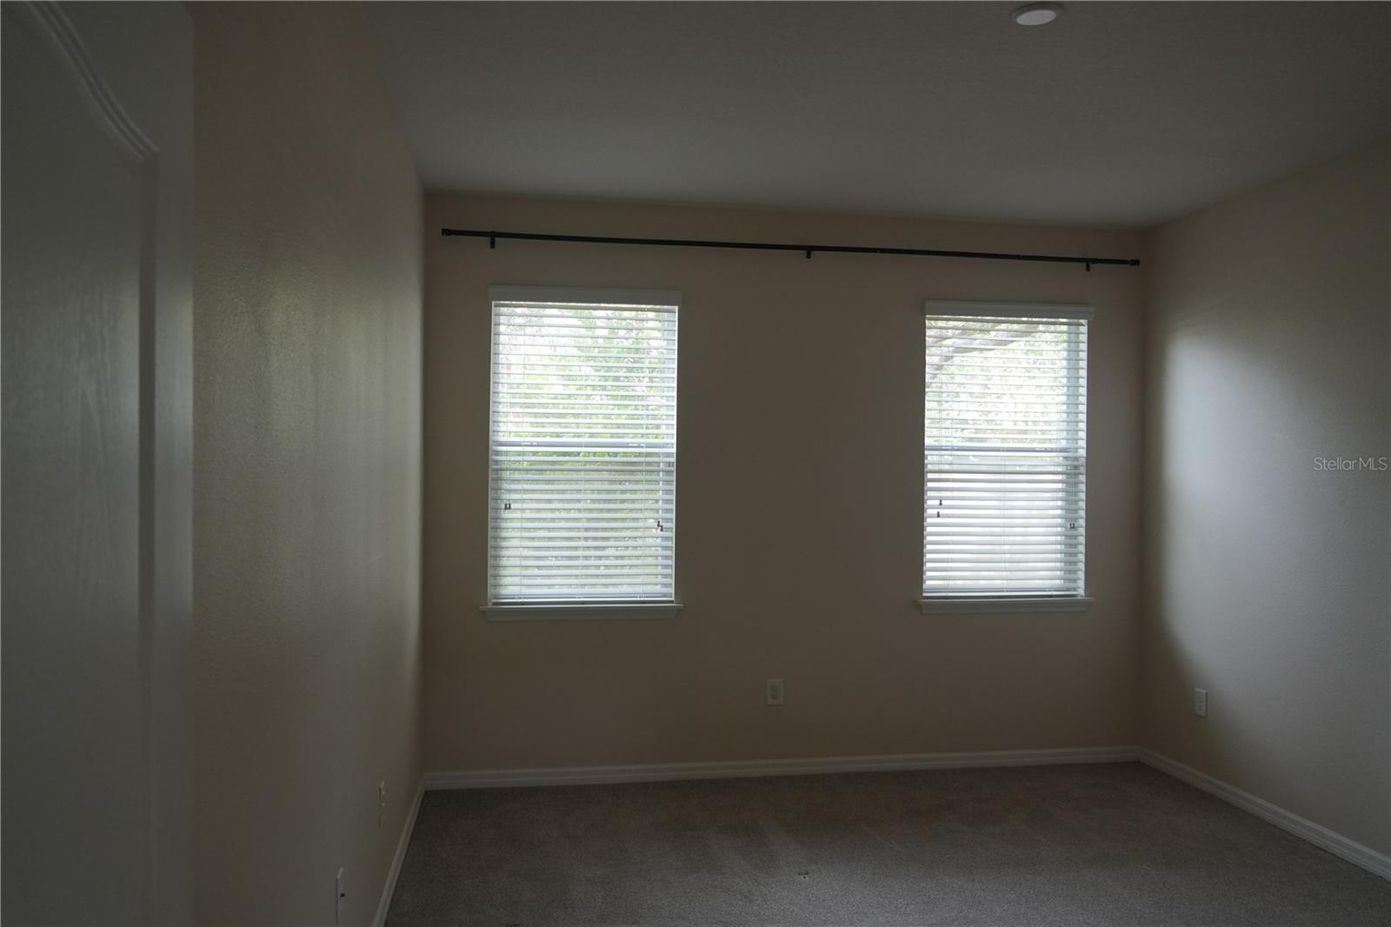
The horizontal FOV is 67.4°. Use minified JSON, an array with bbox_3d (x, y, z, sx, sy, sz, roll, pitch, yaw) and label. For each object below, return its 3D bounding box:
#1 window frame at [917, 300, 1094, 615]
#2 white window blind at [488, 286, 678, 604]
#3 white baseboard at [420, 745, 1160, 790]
[{"bbox_3d":[1.605,-0.065,5.401,0.920,1.510,0.090,1,0,-10],"label":"window frame"},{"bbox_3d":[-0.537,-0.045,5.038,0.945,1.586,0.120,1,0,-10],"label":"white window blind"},{"bbox_3d":[0.539,1.517,5.204,3.694,0.083,0.018,1,0,-10],"label":"white baseboard"}]

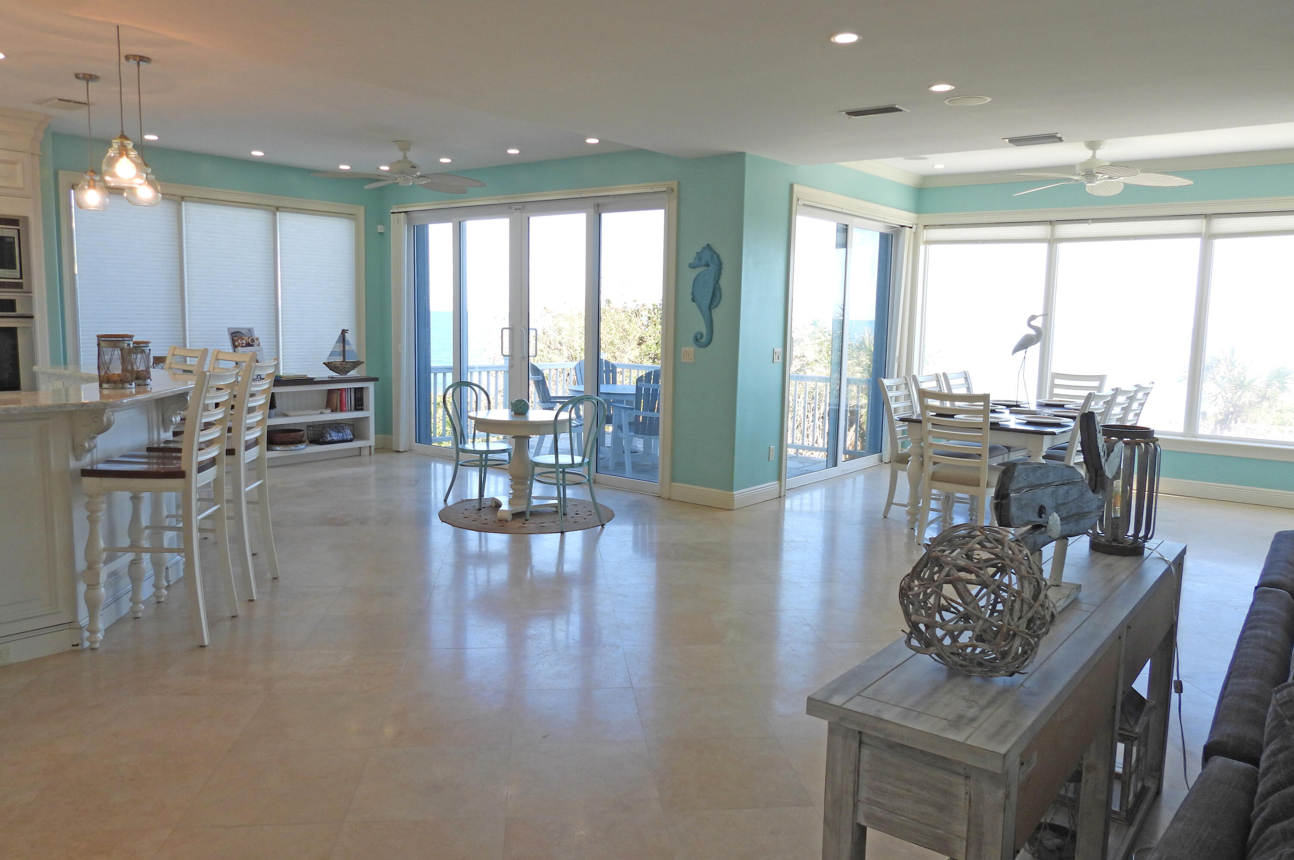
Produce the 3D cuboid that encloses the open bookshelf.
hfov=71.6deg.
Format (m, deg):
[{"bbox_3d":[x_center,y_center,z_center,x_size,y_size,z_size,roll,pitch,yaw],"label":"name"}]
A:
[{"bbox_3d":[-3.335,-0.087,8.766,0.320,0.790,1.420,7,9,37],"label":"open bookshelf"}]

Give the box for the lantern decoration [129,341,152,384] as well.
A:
[{"bbox_3d":[-2.659,-0.349,4.667,0.155,0.225,0.155,7,9,37],"label":"lantern decoration"}]

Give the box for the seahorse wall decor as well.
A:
[{"bbox_3d":[0.441,-1.018,6.841,0.312,0.778,0.045,7,9,38],"label":"seahorse wall decor"}]

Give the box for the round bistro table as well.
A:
[{"bbox_3d":[-0.918,0.266,6.457,0.720,0.755,0.720,1,7,0],"label":"round bistro table"}]

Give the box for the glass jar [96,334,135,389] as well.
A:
[{"bbox_3d":[-2.533,-0.324,4.292,0.177,0.245,0.177,-3,8,-30],"label":"glass jar"}]

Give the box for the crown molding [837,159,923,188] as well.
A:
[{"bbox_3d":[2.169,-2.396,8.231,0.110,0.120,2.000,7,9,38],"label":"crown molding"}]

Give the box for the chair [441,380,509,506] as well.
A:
[{"bbox_3d":[-1.288,0.121,6.923,0.500,0.910,0.420,8,10,42],"label":"chair"}]

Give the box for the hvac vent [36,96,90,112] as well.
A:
[{"bbox_3d":[-3.887,-2.159,5.964,0.350,0.030,0.210,7,9,37],"label":"hvac vent"}]

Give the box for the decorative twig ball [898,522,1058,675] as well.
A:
[{"bbox_3d":[0.654,0.338,1.778,0.290,0.290,0.290,1,7,0],"label":"decorative twig ball"}]

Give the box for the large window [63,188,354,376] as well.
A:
[{"bbox_3d":[-3.773,-1.230,8.241,0.100,1.680,2.660,7,9,37],"label":"large window"}]

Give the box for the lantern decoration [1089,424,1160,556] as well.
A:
[{"bbox_3d":[1.441,0.179,2.716,0.222,0.376,0.222,7,9,38],"label":"lantern decoration"}]

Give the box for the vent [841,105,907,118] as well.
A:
[{"bbox_3d":[1.330,-1.850,5.236,0.350,0.030,0.200,7,9,37],"label":"vent"}]

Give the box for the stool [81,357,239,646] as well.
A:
[{"bbox_3d":[-2.117,0.320,3.962,0.535,1.187,0.455,0,7,-7],"label":"stool"}]

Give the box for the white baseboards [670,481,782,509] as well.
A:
[{"bbox_3d":[0.657,0.493,7.367,0.620,0.140,0.690,7,9,37],"label":"white baseboards"}]

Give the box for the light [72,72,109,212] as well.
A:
[{"bbox_3d":[-2.946,-1.518,4.756,0.178,0.681,0.178,-3,8,-30],"label":"light"}]

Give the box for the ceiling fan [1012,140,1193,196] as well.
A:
[{"bbox_3d":[3.357,-2.007,6.743,1.420,0.335,1.420,7,9,37],"label":"ceiling fan"}]

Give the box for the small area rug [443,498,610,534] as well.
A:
[{"bbox_3d":[-0.890,0.622,6.592,1.220,0.016,1.220,1,7,0],"label":"small area rug"}]

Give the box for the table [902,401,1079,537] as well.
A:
[{"bbox_3d":[2.838,0.262,6.902,1.060,0.760,2.150,7,9,38],"label":"table"}]

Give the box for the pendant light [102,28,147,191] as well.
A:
[{"bbox_3d":[-2.207,-1.361,3.774,0.182,0.644,0.182,-3,8,-30],"label":"pendant light"}]

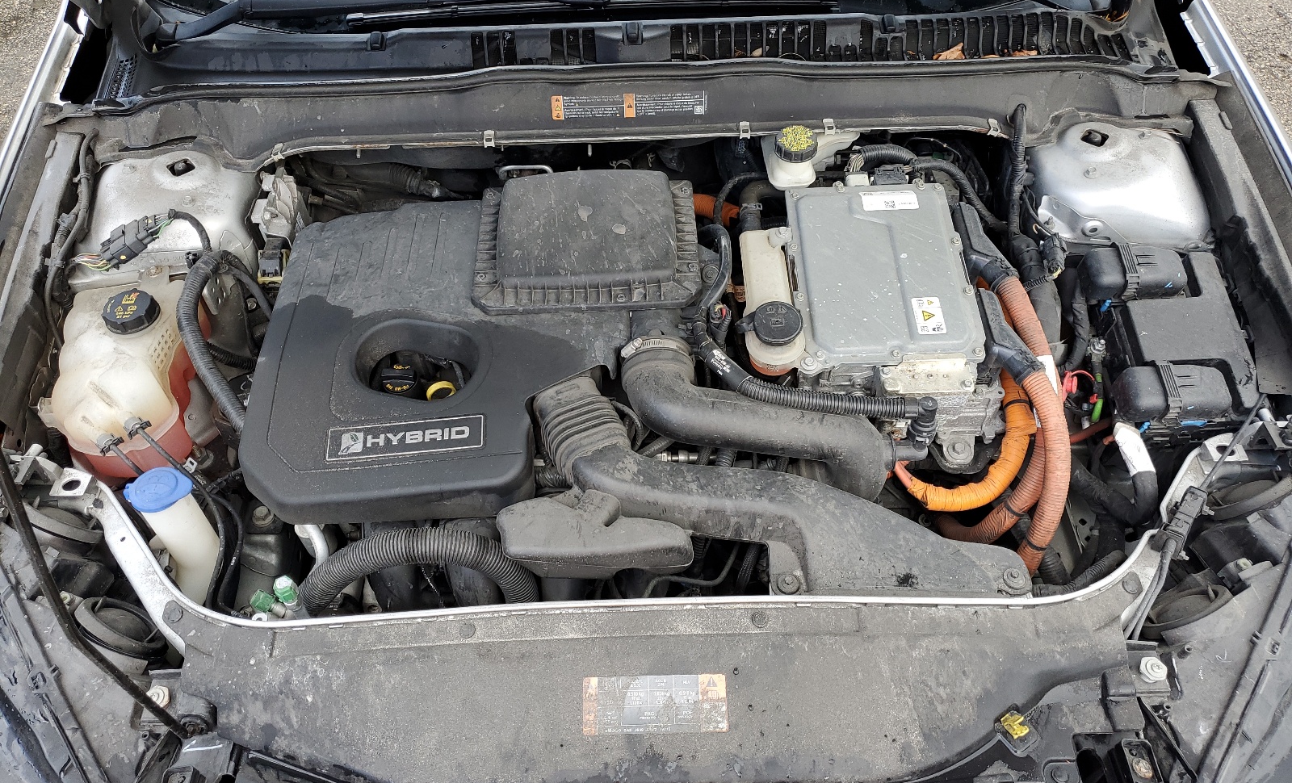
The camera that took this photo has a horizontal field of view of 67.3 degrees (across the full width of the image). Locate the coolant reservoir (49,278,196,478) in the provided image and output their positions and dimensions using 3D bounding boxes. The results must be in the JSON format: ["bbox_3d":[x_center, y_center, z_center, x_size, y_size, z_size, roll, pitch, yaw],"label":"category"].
[{"bbox_3d":[-0.558,-0.016,1.051,0.135,0.165,0.170,-1,51,0],"label":"coolant reservoir"}]

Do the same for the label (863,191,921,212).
[{"bbox_3d":[0.294,-0.230,1.170,0.065,0.002,0.030,-2,57,0],"label":"label"}]

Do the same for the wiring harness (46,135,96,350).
[{"bbox_3d":[-0.694,-0.182,1.170,0.055,0.120,0.260,-1,54,0],"label":"wiring harness"}]

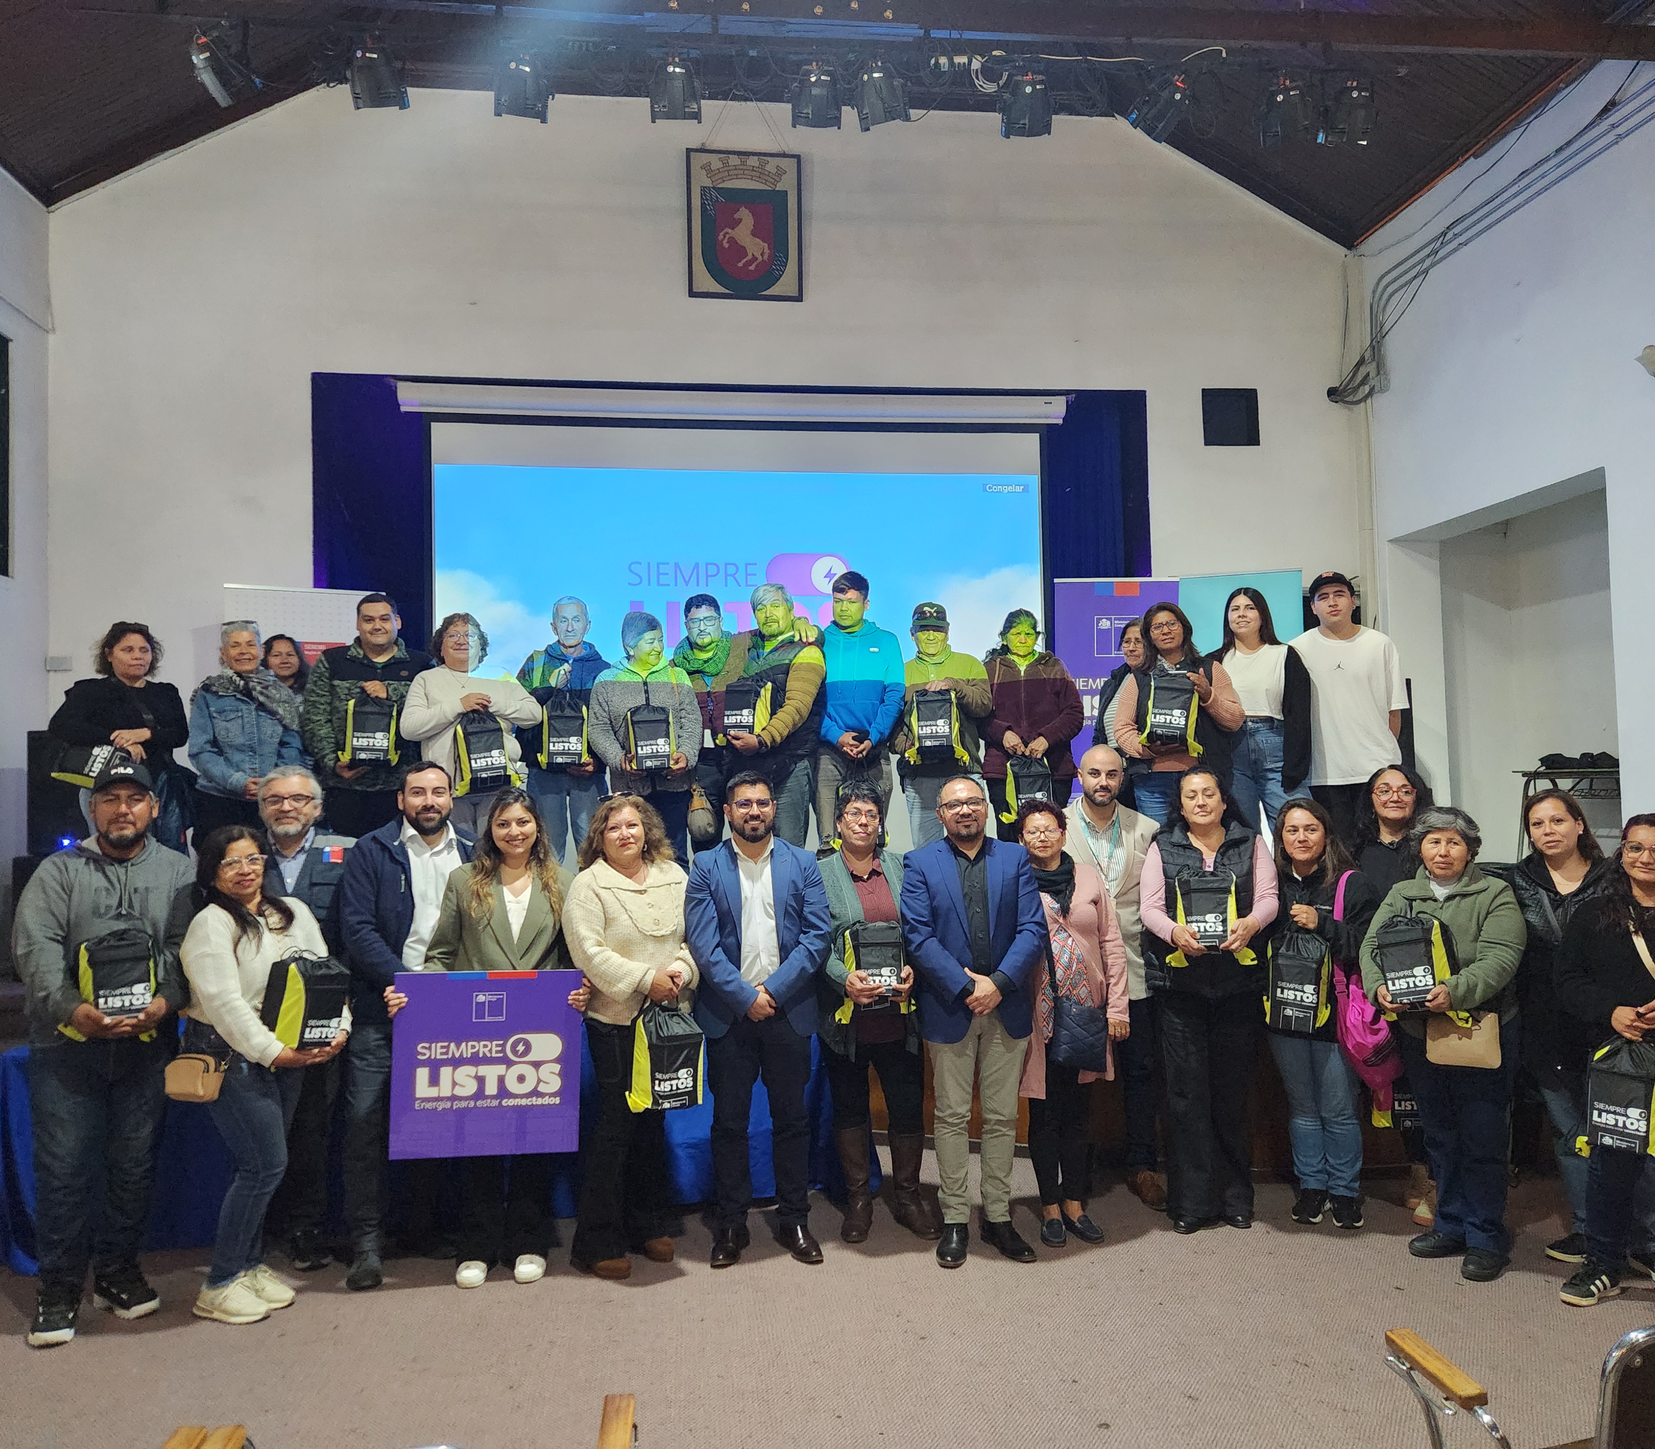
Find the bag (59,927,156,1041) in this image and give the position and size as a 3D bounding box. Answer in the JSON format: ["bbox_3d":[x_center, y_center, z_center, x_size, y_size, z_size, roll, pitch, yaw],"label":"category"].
[{"bbox_3d":[-2.147,0.779,3.840,0.240,0.320,0.140,0,-2,-33],"label":"bag"}]

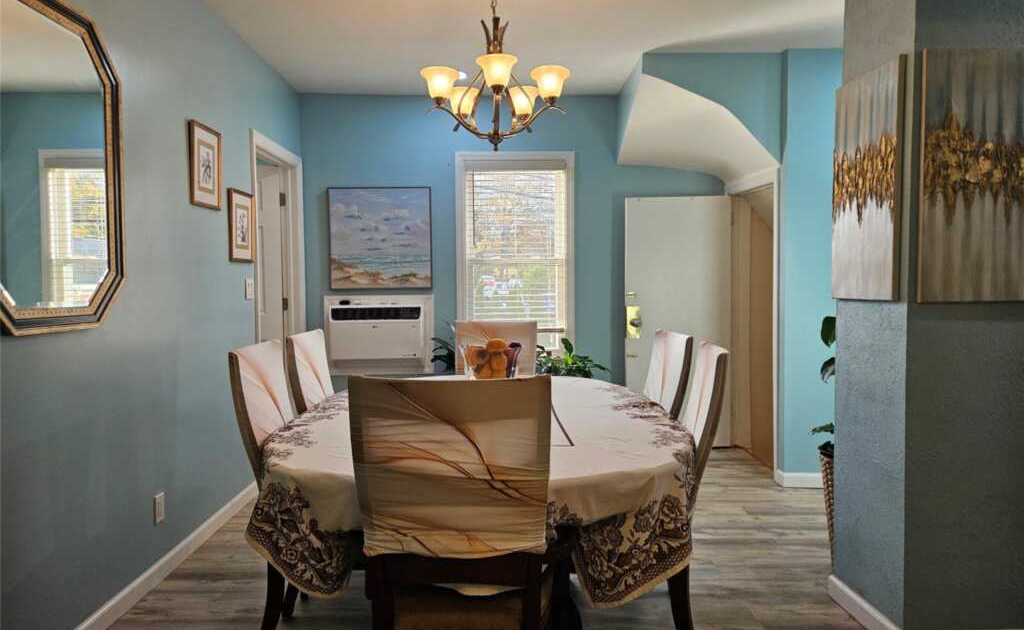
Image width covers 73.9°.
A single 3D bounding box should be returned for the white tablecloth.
[{"bbox_3d":[-0.127,0.522,2.585,1.400,0.330,1.840,0,3,-2],"label":"white tablecloth"}]

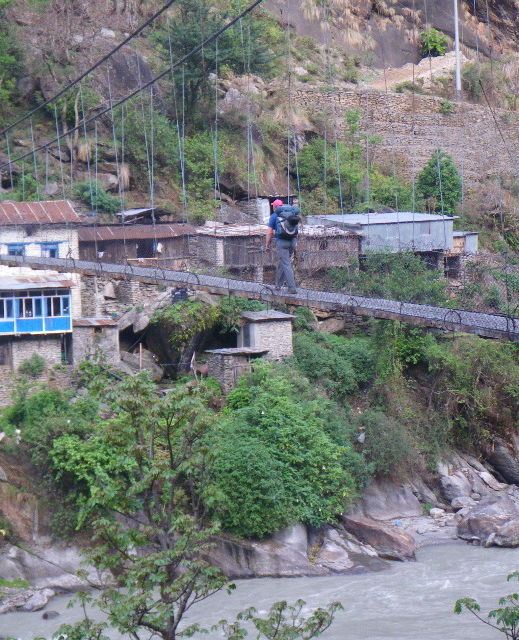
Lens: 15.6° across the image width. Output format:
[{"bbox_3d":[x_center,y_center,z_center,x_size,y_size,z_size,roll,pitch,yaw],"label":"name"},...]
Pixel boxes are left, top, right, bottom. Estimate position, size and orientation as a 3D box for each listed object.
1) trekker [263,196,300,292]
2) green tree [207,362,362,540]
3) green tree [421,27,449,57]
[{"bbox_3d":[0.427,-1.394,36.000,0.600,1.770,0.620,-4,5,-27],"label":"trekker"},{"bbox_3d":[1.093,5.751,83.000,6.400,7.200,5.600,-1,5,0],"label":"green tree"},{"bbox_3d":[11.250,-17.840,122.000,1.900,2.000,1.800,-1,5,0],"label":"green tree"}]

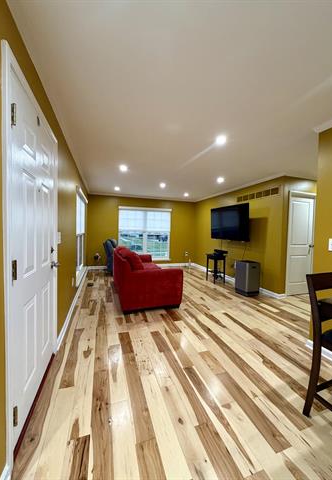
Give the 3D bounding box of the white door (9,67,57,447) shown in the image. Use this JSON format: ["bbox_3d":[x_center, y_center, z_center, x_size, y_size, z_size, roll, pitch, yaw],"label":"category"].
[{"bbox_3d":[-0.961,0.116,1.441,0.060,2.030,0.914,1,3,-18],"label":"white door"}]

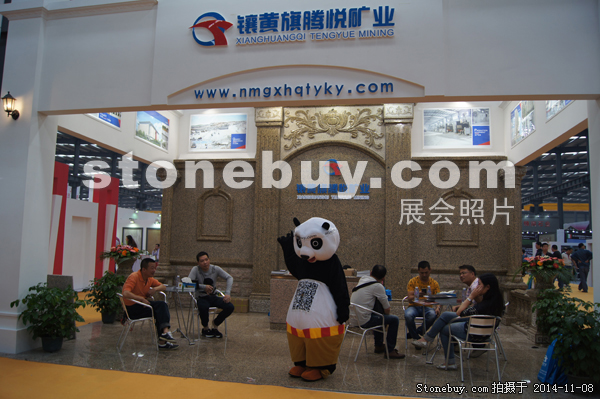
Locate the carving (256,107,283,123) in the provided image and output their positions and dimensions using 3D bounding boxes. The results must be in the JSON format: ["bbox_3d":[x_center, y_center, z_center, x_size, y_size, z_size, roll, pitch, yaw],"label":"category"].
[{"bbox_3d":[-0.685,-1.906,10.288,0.570,0.340,0.200,0,-5,10],"label":"carving"}]

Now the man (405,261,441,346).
[{"bbox_3d":[1.857,1.569,6.834,0.540,1.250,0.720,0,-5,16],"label":"man"}]

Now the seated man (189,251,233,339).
[{"bbox_3d":[-1.372,1.472,7.157,0.660,1.320,0.780,2,-5,-9],"label":"seated man"}]

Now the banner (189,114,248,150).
[{"bbox_3d":[-1.929,-1.577,10.579,1.380,0.910,0.060,0,-5,10],"label":"banner"}]

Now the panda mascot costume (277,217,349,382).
[{"bbox_3d":[0.150,1.104,5.197,0.750,1.800,0.640,-1,-6,31],"label":"panda mascot costume"}]

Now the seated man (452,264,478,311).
[{"bbox_3d":[2.422,1.583,6.382,0.850,1.270,0.540,1,-5,0],"label":"seated man"}]

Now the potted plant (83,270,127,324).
[{"bbox_3d":[-3.208,1.699,7.818,0.830,0.880,0.820,1,-5,11],"label":"potted plant"}]

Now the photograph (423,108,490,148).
[{"bbox_3d":[3.211,-1.443,9.178,1.320,0.830,0.040,1,-5,11],"label":"photograph"}]

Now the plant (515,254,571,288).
[{"bbox_3d":[3.898,1.155,7.183,0.820,0.530,0.780,1,-5,11],"label":"plant"}]

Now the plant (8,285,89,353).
[{"bbox_3d":[-3.298,1.534,5.988,0.930,0.890,0.920,1,-5,11],"label":"plant"}]

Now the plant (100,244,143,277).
[{"bbox_3d":[-3.438,1.171,8.679,0.740,0.600,0.660,2,-5,-10],"label":"plant"}]

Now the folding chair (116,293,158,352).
[{"bbox_3d":[-2.342,1.756,6.497,0.570,0.760,0.560,3,-6,-20],"label":"folding chair"}]

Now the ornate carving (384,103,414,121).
[{"bbox_3d":[2.150,-1.865,9.782,0.590,0.350,0.200,0,-5,10],"label":"ornate carving"}]

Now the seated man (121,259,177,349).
[{"bbox_3d":[-2.167,1.501,6.530,0.820,1.280,0.530,1,-5,-2],"label":"seated man"}]

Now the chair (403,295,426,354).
[{"bbox_3d":[1.897,1.873,6.918,0.560,0.760,0.570,0,-5,14],"label":"chair"}]

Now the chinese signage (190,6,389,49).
[{"bbox_3d":[-0.149,-2.084,5.351,2.470,0.450,0.060,1,-5,11],"label":"chinese signage"}]

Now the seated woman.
[{"bbox_3d":[1.952,1.517,5.545,0.980,1.210,0.500,0,-5,12],"label":"seated woman"}]

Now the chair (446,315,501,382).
[{"bbox_3d":[2.050,1.698,5.302,0.560,0.740,0.550,2,-5,-3],"label":"chair"}]

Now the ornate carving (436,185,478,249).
[{"bbox_3d":[3.386,0.379,9.646,0.860,1.275,0.100,0,-6,10],"label":"ornate carving"}]

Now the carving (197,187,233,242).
[{"bbox_3d":[-1.995,0.360,10.572,0.895,1.287,0.100,0,-6,10],"label":"carving"}]

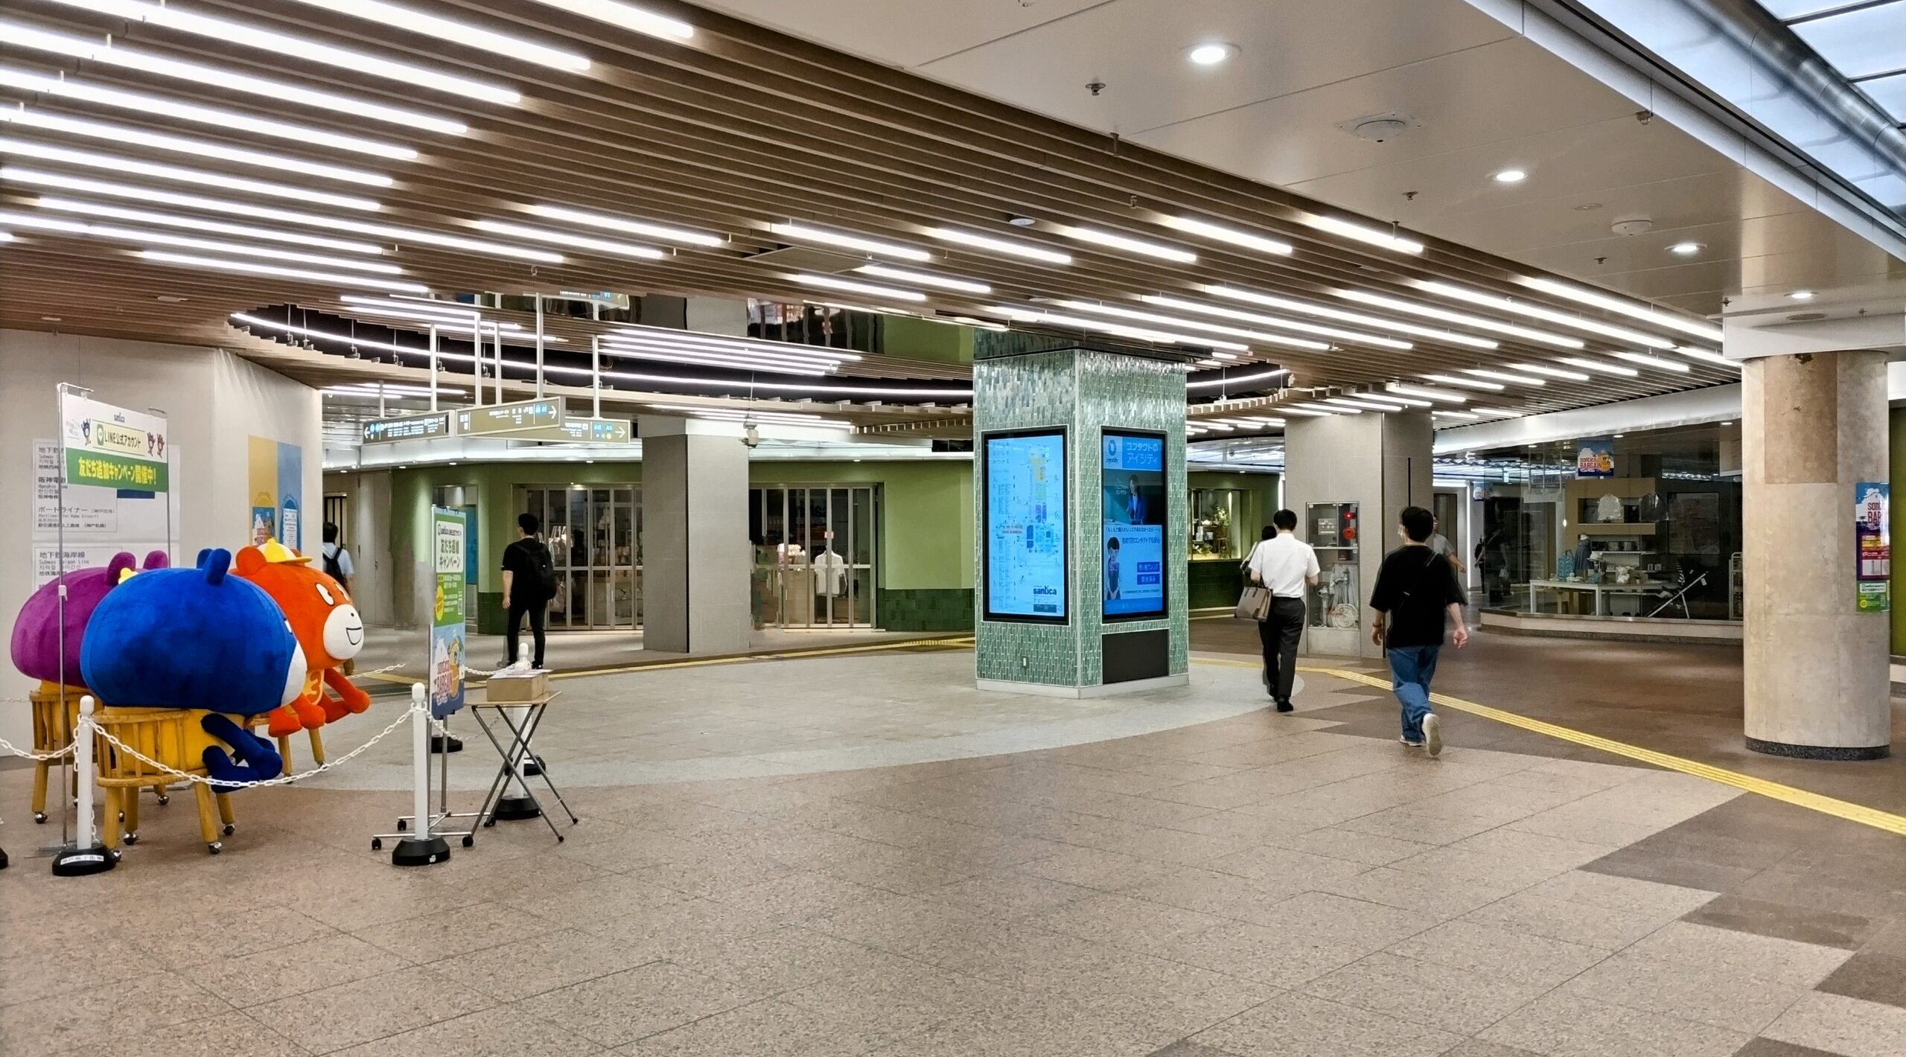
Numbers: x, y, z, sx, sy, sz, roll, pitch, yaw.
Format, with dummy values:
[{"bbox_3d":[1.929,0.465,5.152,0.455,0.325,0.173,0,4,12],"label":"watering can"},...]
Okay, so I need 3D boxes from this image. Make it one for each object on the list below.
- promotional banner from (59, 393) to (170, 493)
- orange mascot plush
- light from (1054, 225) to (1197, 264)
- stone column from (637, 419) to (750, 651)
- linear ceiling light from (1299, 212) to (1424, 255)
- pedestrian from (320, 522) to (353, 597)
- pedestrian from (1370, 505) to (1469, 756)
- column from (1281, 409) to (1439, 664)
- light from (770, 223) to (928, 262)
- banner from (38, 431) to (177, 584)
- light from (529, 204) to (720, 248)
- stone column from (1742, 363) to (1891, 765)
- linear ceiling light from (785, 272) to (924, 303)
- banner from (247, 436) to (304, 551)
[{"bbox_3d":[-4.467,-0.433,7.688,0.030,0.450,1.501,0,0,-12],"label":"promotional banner"},{"bbox_3d":[-4.190,0.700,9.000,0.950,1.240,0.820,0,0,7],"label":"orange mascot plush"},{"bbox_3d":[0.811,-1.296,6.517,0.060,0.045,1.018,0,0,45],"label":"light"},{"bbox_3d":[-3.437,0.091,19.203,1.029,3.060,0.991,-1,-1,45],"label":"stone column"},{"bbox_3d":[1.807,-1.297,6.267,0.060,0.045,1.021,0,0,45],"label":"linear ceiling light"},{"bbox_3d":[-6.690,0.750,15.400,0.500,1.640,0.450,0,0,-30],"label":"pedestrian"},{"bbox_3d":[3.257,0.688,9.976,0.660,1.687,0.580,0,0,14],"label":"pedestrian"},{"bbox_3d":[5.000,0.070,17.550,1.310,2.880,1.310,0,0,45],"label":"column"},{"bbox_3d":[-0.456,-1.325,6.658,0.045,0.045,1.028,-1,-1,45],"label":"light"},{"bbox_3d":[-5.720,-0.131,9.670,0.030,1.050,0.870,0,0,45],"label":"banner"},{"bbox_3d":[-1.379,-1.298,6.116,0.060,0.045,0.989,0,0,45],"label":"light"},{"bbox_3d":[5.888,0.183,9.780,0.840,2.670,0.840,-1,-1,45],"label":"stone column"},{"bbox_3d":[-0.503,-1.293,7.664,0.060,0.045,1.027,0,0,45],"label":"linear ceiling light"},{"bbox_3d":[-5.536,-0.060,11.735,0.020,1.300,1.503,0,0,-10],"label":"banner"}]

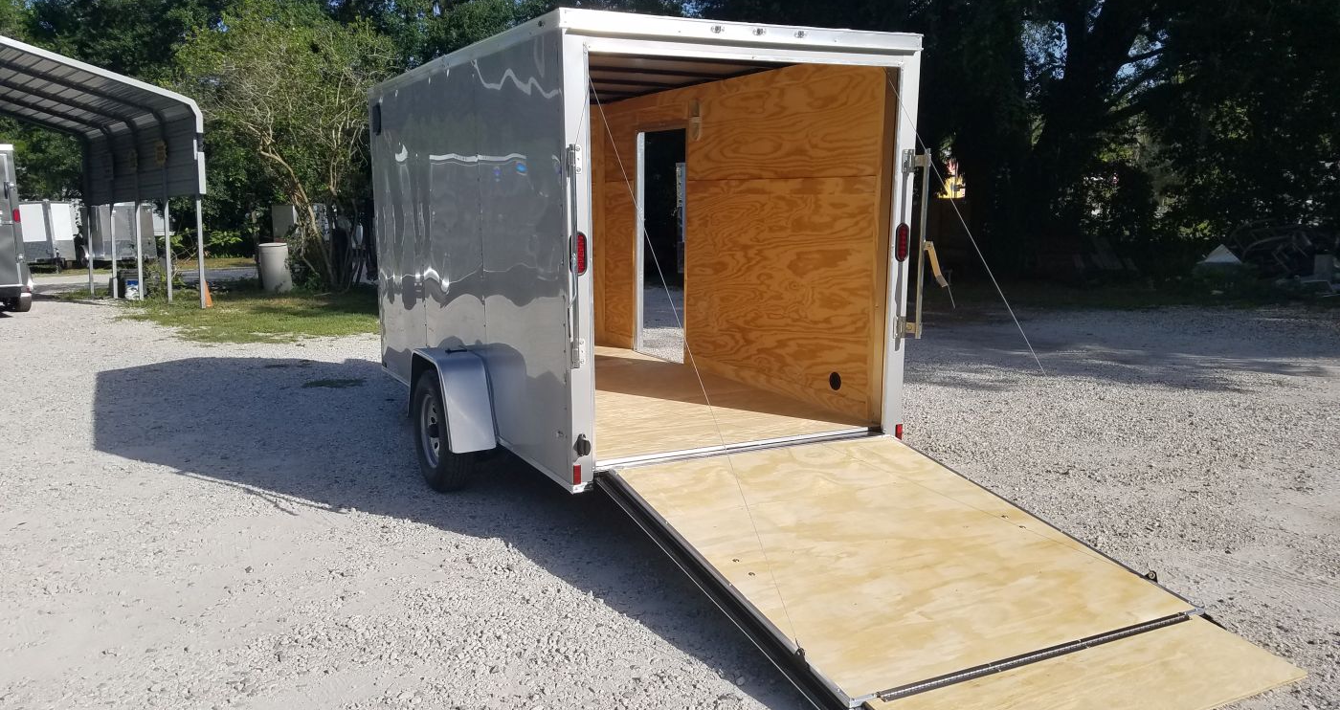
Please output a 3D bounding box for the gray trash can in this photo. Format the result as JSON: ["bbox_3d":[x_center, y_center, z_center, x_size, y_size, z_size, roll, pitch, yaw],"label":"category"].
[{"bbox_3d":[-7.843,-1.727,20.000,0.580,0.960,0.580,-6,8,-21],"label":"gray trash can"}]

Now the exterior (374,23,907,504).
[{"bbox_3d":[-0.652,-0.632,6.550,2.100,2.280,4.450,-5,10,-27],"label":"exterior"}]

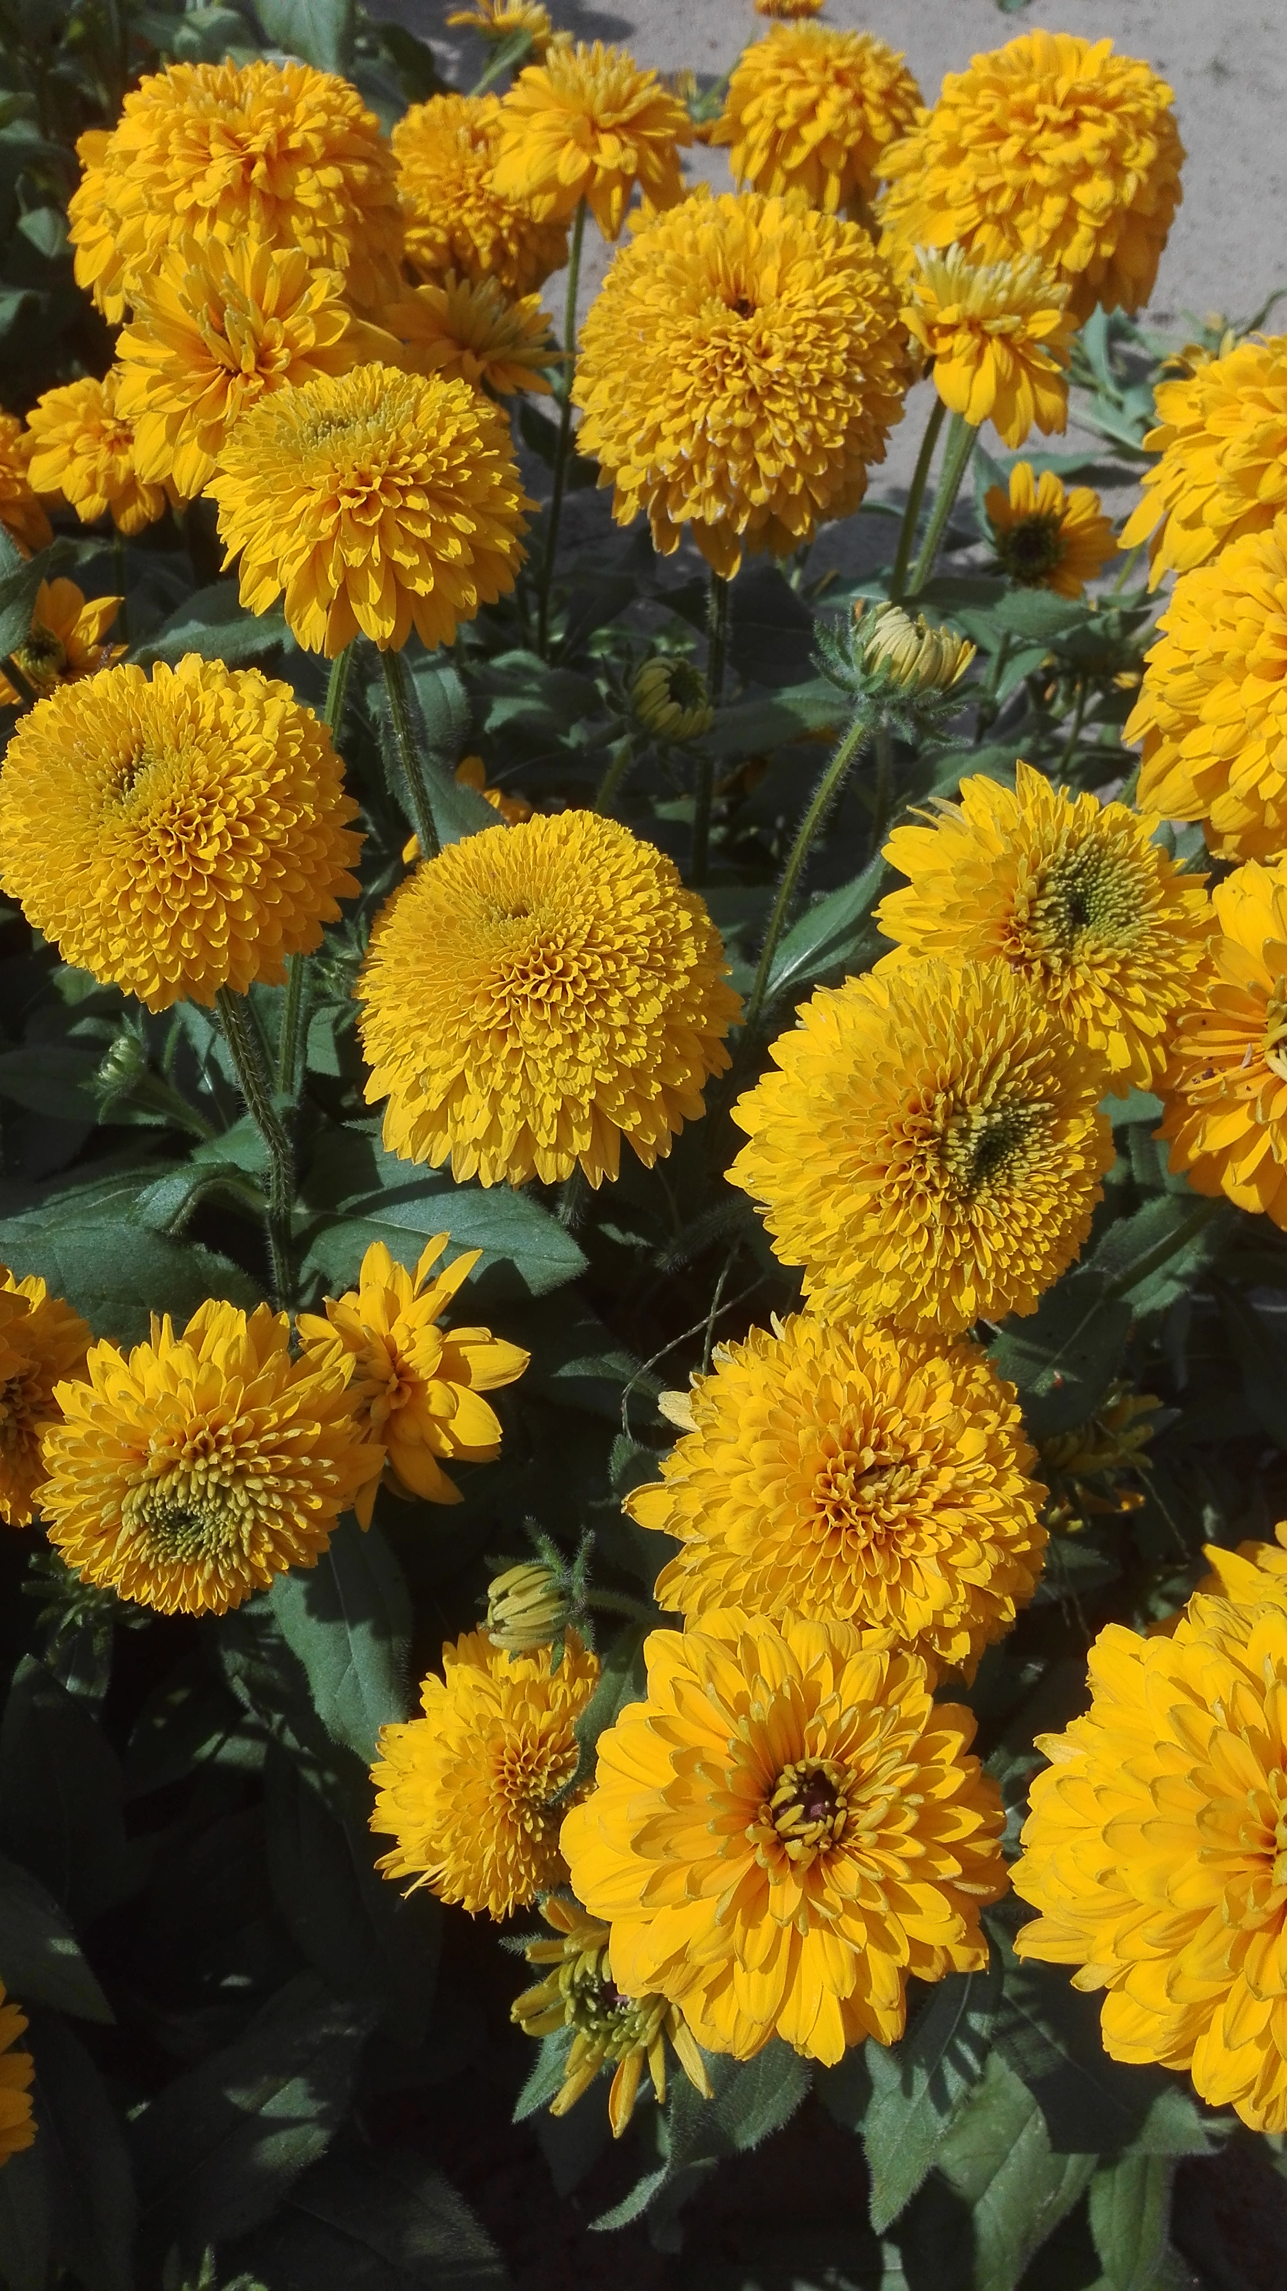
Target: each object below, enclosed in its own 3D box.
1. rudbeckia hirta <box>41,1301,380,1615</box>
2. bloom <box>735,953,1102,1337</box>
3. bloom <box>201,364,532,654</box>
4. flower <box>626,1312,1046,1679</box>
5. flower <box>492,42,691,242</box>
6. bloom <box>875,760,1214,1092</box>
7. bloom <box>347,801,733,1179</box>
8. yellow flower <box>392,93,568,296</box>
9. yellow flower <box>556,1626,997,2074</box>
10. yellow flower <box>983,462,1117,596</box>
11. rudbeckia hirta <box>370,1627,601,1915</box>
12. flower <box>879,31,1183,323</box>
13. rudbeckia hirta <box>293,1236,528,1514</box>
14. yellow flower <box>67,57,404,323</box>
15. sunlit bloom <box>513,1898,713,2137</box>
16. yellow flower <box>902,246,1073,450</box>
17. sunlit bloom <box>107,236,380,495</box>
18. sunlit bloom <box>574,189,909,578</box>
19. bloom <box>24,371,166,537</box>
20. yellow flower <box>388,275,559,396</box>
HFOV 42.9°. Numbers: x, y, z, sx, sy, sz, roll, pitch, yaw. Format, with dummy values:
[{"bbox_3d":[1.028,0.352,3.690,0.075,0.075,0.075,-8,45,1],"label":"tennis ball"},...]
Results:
[{"bbox_3d":[-0.106,0.077,0.403,0.080,0.080,0.042,0,9,-5],"label":"rudbeckia hirta"},{"bbox_3d":[0.065,0.000,0.385,0.092,0.064,0.088,0,87,-26],"label":"bloom"},{"bbox_3d":[-0.074,-0.172,0.445,0.085,0.066,0.082,0,57,3],"label":"bloom"},{"bbox_3d":[0.044,0.079,0.370,0.090,0.058,0.085,0,74,-6],"label":"flower"},{"bbox_3d":[-0.016,-0.312,0.510,0.062,0.045,0.060,0,56,0],"label":"flower"},{"bbox_3d":[0.096,-0.051,0.390,0.082,0.045,0.082,0,85,-15],"label":"bloom"},{"bbox_3d":[-0.021,-0.033,0.362,0.088,0.062,0.088,0,56,11],"label":"bloom"},{"bbox_3d":[-0.052,-0.313,0.540,0.062,0.050,0.064,0,76,0],"label":"yellow flower"},{"bbox_3d":[0.030,0.145,0.351,0.092,0.039,0.092,0,62,-2],"label":"yellow flower"},{"bbox_3d":[0.147,-0.222,0.594,0.047,0.047,0.019,0,15,28],"label":"yellow flower"},{"bbox_3d":[-0.037,0.158,0.414,0.068,0.037,0.068,0,71,-33],"label":"rudbeckia hirta"},{"bbox_3d":[0.113,-0.281,0.475,0.084,0.066,0.080,0,67,0],"label":"flower"},{"bbox_3d":[-0.058,0.058,0.410,0.058,0.034,0.068,0,73,-6],"label":"rudbeckia hirta"},{"bbox_3d":[-0.120,-0.281,0.485,0.093,0.066,0.082,0,61,0],"label":"yellow flower"},{"bbox_3d":[-0.006,0.203,0.385,0.052,0.034,0.054,0,49,-8],"label":"sunlit bloom"},{"bbox_3d":[0.082,-0.189,0.389,0.046,0.035,0.046,0,49,-8],"label":"yellow flower"},{"bbox_3d":[-0.112,-0.220,0.465,0.073,0.044,0.073,0,76,-3],"label":"sunlit bloom"},{"bbox_3d":[0.024,-0.184,0.398,0.088,0.063,0.088,0,76,0],"label":"sunlit bloom"},{"bbox_3d":[-0.172,-0.219,0.520,0.052,0.036,0.053,0,75,-6],"label":"bloom"},{"bbox_3d":[-0.057,-0.264,0.534,0.058,0.029,0.058,0,49,-8],"label":"yellow flower"}]

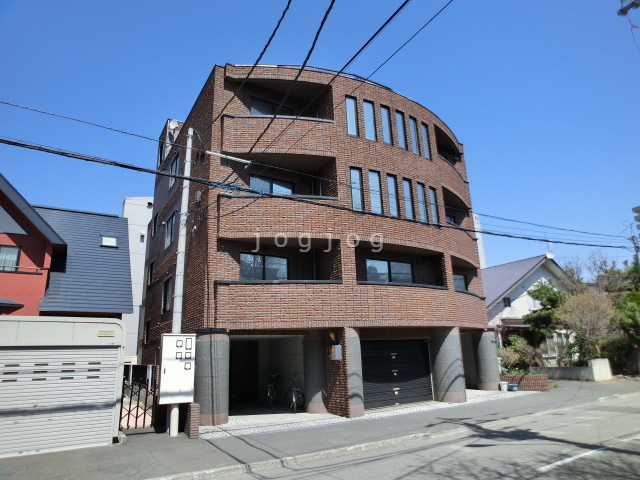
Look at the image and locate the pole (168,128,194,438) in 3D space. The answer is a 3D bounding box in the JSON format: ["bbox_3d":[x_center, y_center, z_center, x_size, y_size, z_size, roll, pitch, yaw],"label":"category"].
[{"bbox_3d":[-3.436,0.618,9.815,0.228,7.878,0.228,8,-19,-32],"label":"pole"}]

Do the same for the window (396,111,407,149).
[{"bbox_3d":[3.001,-4.058,14.474,0.436,1.585,0.126,8,-19,-33],"label":"window"}]

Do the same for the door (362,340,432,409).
[{"bbox_3d":[2.523,4.326,12.852,3.201,2.134,0.116,8,-19,-32],"label":"door"}]

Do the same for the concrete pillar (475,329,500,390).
[{"bbox_3d":[6.820,4.903,15.989,0.850,2.400,0.850,7,-18,-30],"label":"concrete pillar"}]

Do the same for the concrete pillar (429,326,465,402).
[{"bbox_3d":[4.351,4.250,13.397,1.000,2.420,1.000,7,-18,-30],"label":"concrete pillar"}]

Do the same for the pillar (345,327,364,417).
[{"bbox_3d":[0.892,3.764,11.287,0.553,2.454,0.630,8,-19,-32],"label":"pillar"}]

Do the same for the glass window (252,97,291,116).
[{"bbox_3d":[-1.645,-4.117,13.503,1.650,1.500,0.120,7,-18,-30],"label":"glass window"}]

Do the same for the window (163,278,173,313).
[{"bbox_3d":[-6.244,2.296,15.777,0.120,1.220,1.700,7,-18,-30],"label":"window"}]

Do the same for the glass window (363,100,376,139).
[{"bbox_3d":[1.768,-4.229,13.897,0.460,1.600,0.120,6,-17,-25],"label":"glass window"}]

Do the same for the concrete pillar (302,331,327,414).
[{"bbox_3d":[-0.129,4.033,12.078,0.660,2.415,0.679,-2,-16,-1],"label":"concrete pillar"}]

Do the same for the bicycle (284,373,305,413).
[{"bbox_3d":[-0.762,4.785,12.176,0.582,1.057,1.600,-1,-16,-5],"label":"bicycle"}]

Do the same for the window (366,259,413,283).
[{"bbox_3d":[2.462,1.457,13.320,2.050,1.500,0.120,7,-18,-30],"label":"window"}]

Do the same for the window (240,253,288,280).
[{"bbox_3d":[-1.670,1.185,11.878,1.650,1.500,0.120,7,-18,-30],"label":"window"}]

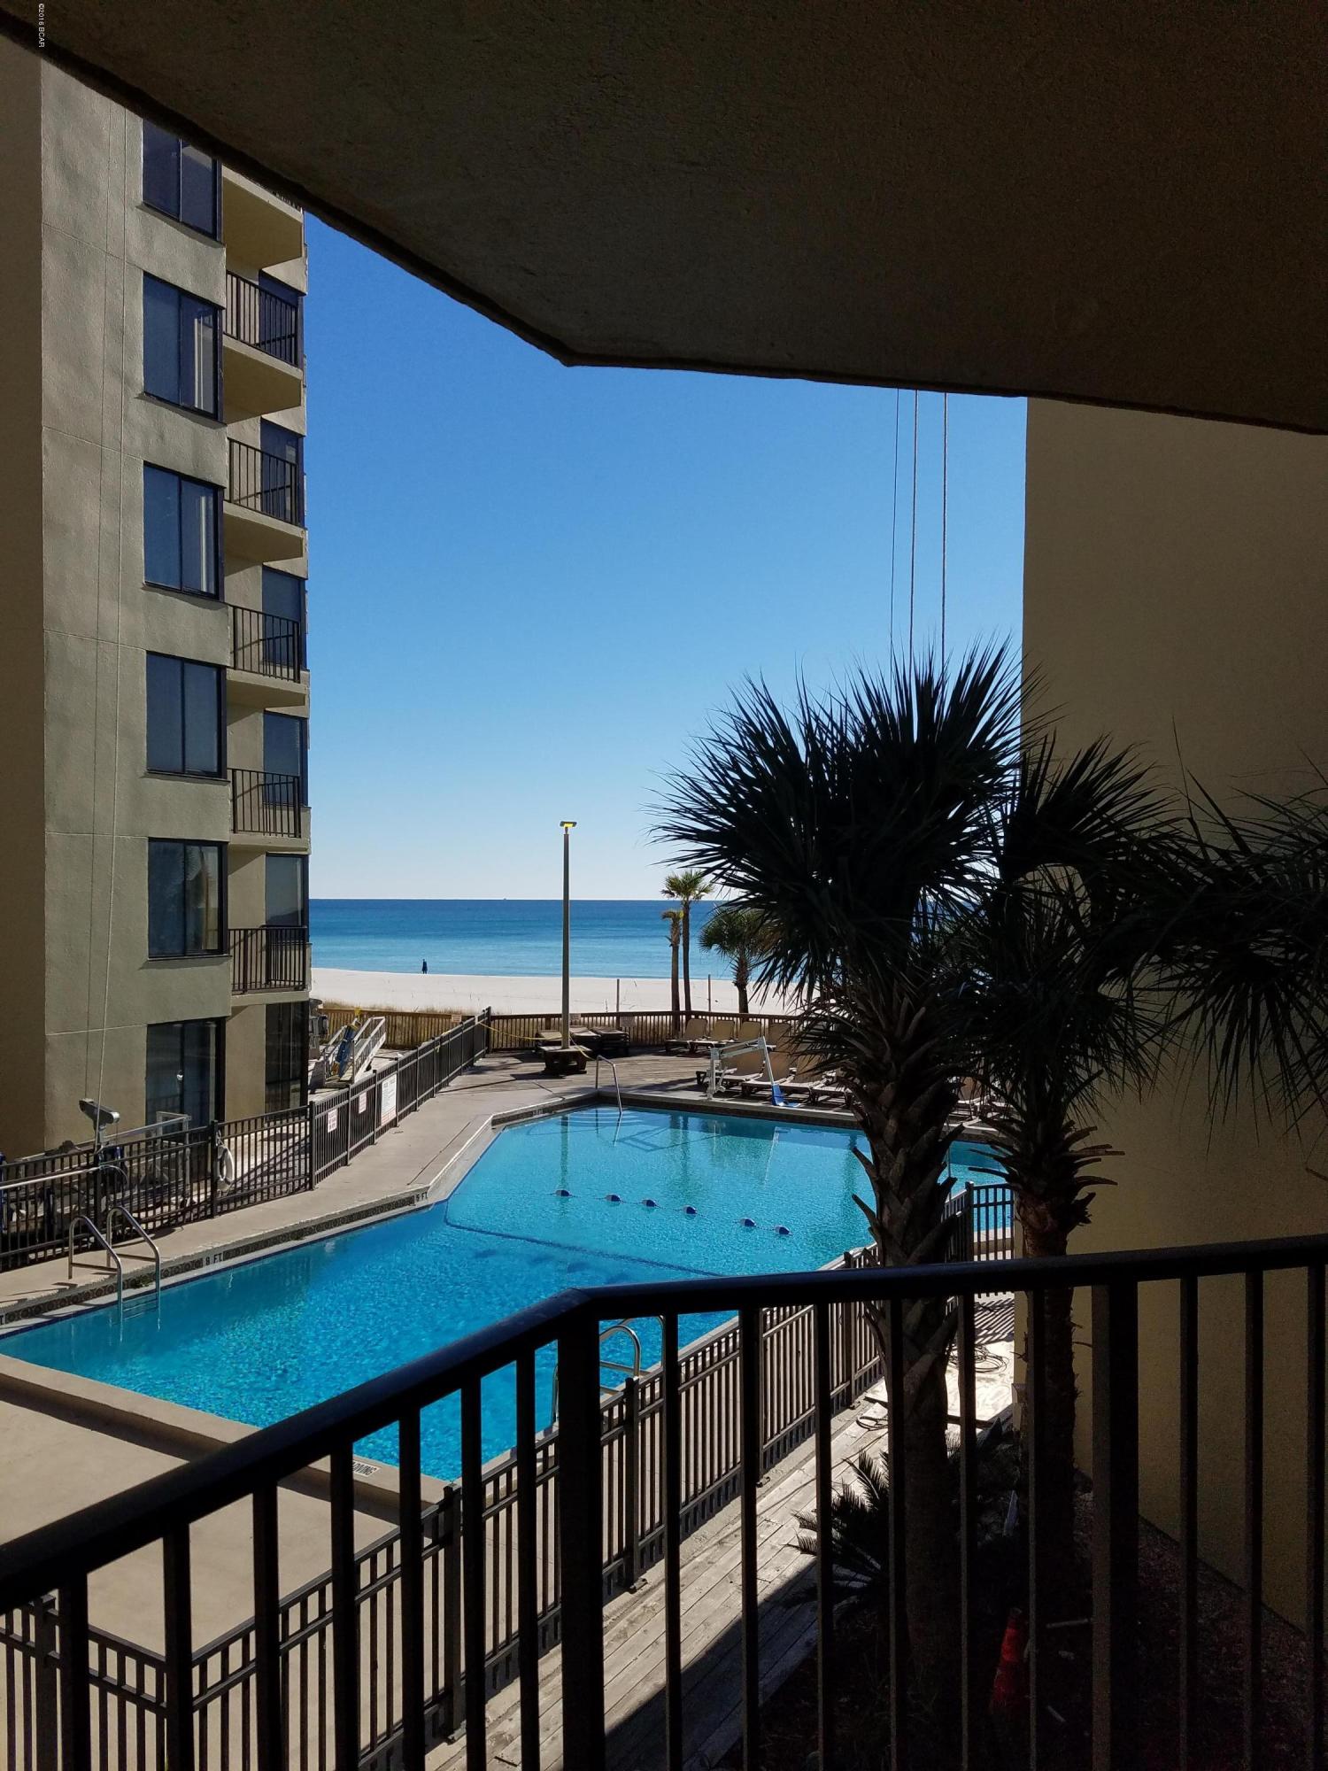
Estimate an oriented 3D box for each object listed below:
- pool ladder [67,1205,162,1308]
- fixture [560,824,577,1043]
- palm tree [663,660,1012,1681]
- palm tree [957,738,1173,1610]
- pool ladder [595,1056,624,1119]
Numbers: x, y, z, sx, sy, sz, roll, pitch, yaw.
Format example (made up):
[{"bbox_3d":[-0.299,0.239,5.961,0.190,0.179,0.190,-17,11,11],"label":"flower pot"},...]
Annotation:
[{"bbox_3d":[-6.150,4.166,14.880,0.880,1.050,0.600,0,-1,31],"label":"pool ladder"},{"bbox_3d":[-2.420,1.479,33.600,0.380,6.200,0.380,0,-1,0],"label":"fixture"},{"bbox_3d":[1.020,1.550,7.150,2.100,5.640,2.100,0,-1,0],"label":"palm tree"},{"bbox_3d":[2.450,1.740,8.150,1.500,5.300,1.500,0,-1,0],"label":"palm tree"},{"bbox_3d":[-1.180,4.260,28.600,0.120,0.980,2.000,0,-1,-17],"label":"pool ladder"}]

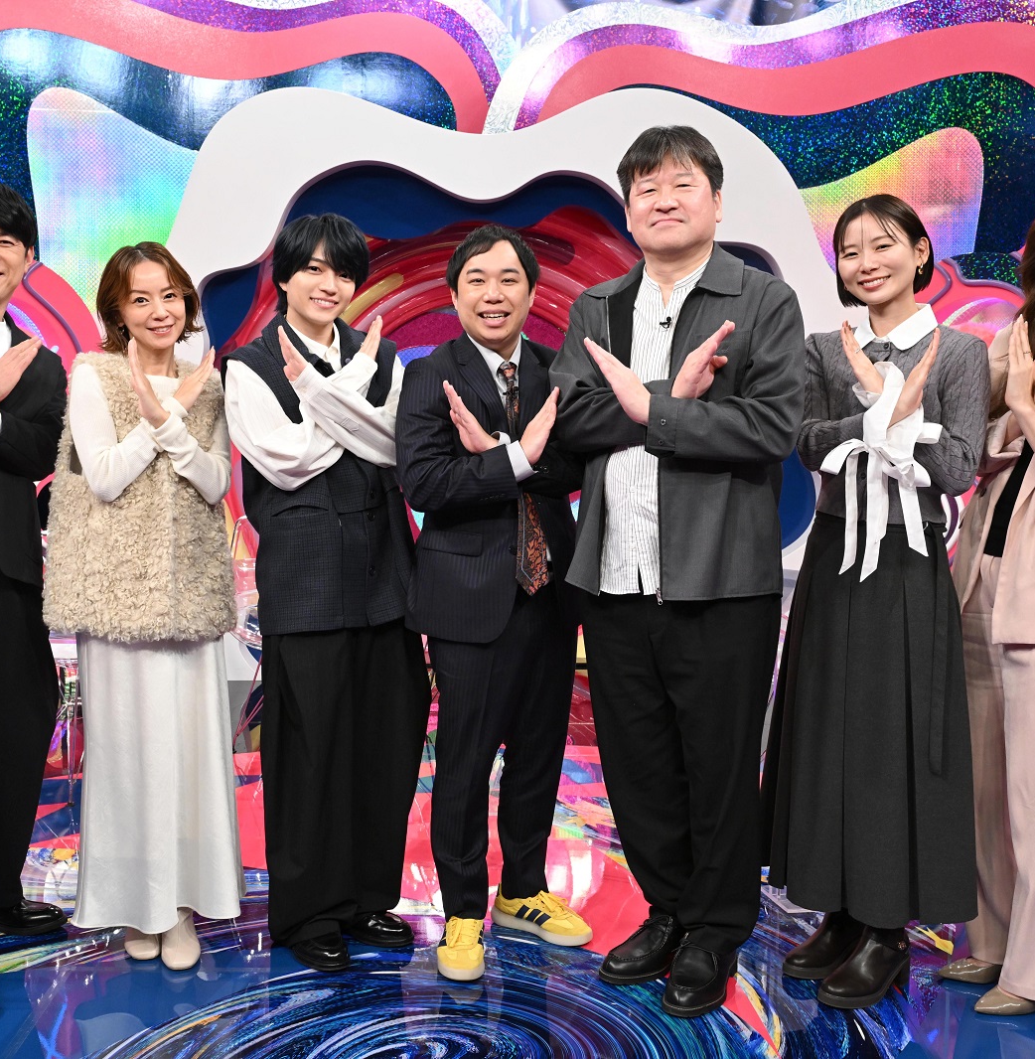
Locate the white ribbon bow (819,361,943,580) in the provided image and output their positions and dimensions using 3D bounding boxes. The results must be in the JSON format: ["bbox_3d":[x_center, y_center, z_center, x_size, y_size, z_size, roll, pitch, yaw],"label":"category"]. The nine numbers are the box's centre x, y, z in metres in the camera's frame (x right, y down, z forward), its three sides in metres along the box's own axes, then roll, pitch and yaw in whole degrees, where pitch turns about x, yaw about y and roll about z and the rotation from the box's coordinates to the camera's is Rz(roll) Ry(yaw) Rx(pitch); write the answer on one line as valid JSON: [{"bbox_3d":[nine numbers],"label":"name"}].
[{"bbox_3d":[0.730,-0.115,2.661,0.250,0.443,0.160,3,6,25],"label":"white ribbon bow"}]

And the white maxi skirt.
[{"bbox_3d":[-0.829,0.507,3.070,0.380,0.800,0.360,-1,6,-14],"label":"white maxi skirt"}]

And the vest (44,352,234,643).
[{"bbox_3d":[-0.853,-0.067,2.997,0.400,0.610,0.300,-1,6,-16],"label":"vest"}]

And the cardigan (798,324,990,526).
[{"bbox_3d":[0.798,-0.217,2.822,0.415,0.440,0.330,5,7,38],"label":"cardigan"}]

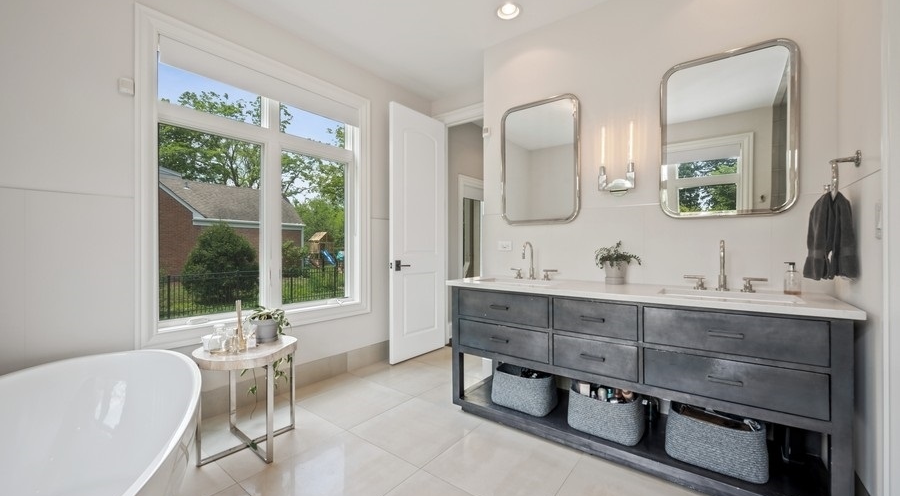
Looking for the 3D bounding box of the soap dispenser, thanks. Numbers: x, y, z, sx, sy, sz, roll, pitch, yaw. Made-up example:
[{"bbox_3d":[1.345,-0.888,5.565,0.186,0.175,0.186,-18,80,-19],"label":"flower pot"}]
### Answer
[{"bbox_3d":[1.748,0.156,1.800,0.070,0.165,0.060,0,0,27],"label":"soap dispenser"}]

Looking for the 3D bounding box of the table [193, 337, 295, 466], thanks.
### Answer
[{"bbox_3d":[-1.119,0.827,1.952,0.505,0.556,0.505,0,0,37],"label":"table"}]

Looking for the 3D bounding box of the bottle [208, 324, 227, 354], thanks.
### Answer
[{"bbox_3d":[-1.213,0.471,1.820,0.075,0.137,0.075,0,0,38],"label":"bottle"}]

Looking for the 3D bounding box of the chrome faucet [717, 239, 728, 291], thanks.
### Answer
[{"bbox_3d":[1.486,0.096,1.904,0.056,0.286,0.200,0,0,37],"label":"chrome faucet"}]

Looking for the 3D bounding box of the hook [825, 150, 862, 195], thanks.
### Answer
[{"bbox_3d":[1.648,-0.300,1.469,0.090,0.190,0.160,0,0,38],"label":"hook"}]

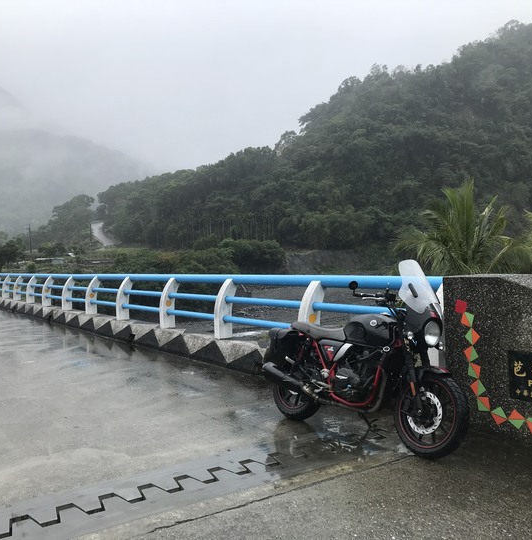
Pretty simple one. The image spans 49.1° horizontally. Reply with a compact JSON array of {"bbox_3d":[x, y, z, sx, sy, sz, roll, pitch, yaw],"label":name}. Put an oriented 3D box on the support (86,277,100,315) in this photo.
[{"bbox_3d":[-3.860,0.567,13.082,0.340,0.860,0.140,-2,1,-35],"label":"support"}]

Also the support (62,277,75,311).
[{"bbox_3d":[-4.965,0.573,14.688,0.340,0.860,0.140,-2,1,-35],"label":"support"}]

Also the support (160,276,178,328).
[{"bbox_3d":[-1.611,0.556,9.811,0.340,0.860,0.140,-2,1,-35],"label":"support"}]

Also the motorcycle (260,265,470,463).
[{"bbox_3d":[0.713,0.632,4.582,0.780,1.360,2.000,-2,1,-40],"label":"motorcycle"}]

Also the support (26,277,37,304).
[{"bbox_3d":[-7.210,0.584,17.953,0.340,0.860,0.140,-2,1,-35],"label":"support"}]

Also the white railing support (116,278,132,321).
[{"bbox_3d":[-2.752,0.562,11.471,0.340,0.860,0.140,-2,1,-35],"label":"white railing support"}]

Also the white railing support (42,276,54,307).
[{"bbox_3d":[-6.094,0.579,16.329,0.340,0.860,0.140,-2,1,-35],"label":"white railing support"}]

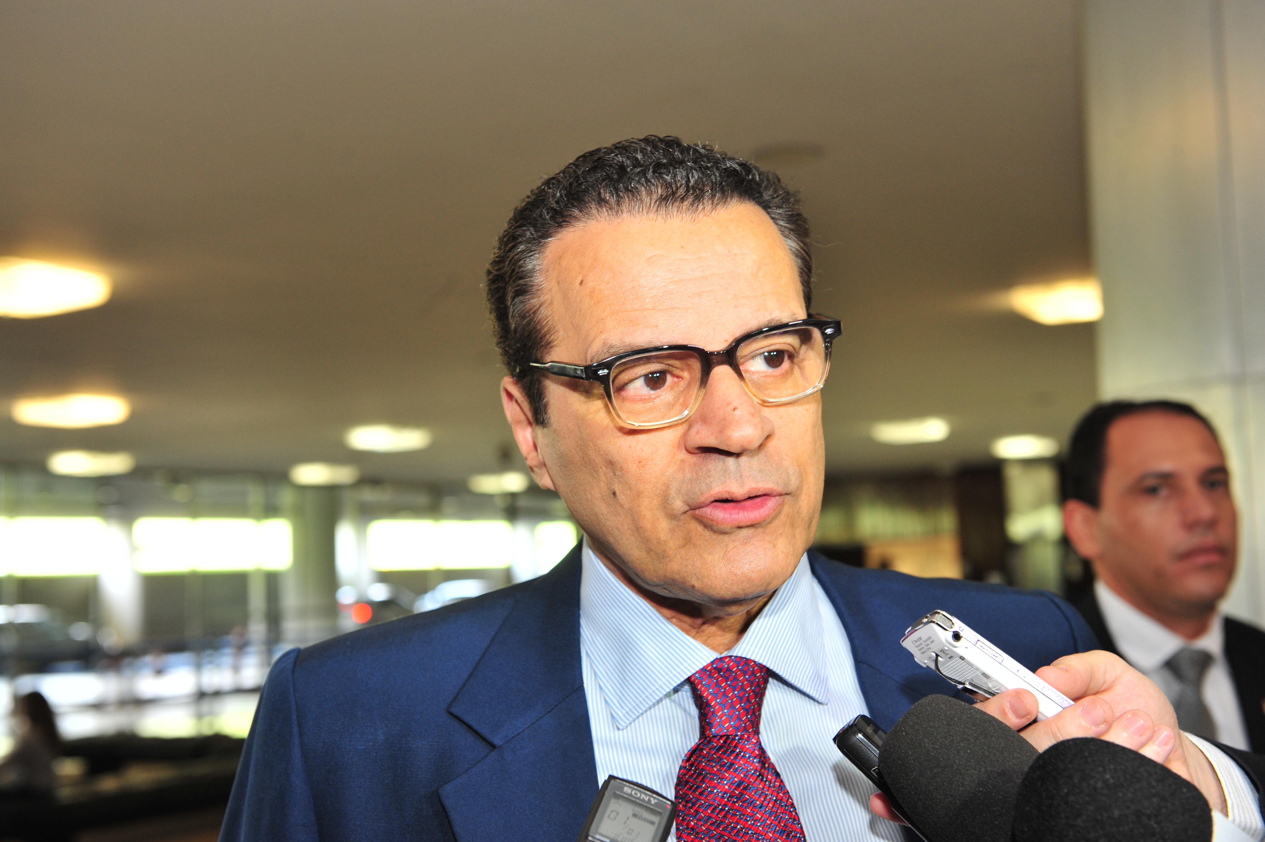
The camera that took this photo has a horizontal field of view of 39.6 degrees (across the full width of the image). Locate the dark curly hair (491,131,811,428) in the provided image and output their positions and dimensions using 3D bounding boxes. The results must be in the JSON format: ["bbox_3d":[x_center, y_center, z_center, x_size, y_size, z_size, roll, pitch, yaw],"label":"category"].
[{"bbox_3d":[0.007,-0.070,0.950,0.172,0.172,0.187,-7,0,-21],"label":"dark curly hair"}]

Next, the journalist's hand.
[{"bbox_3d":[0.216,0.149,0.830,0.130,0.088,0.080,12,0,6],"label":"journalist's hand"}]

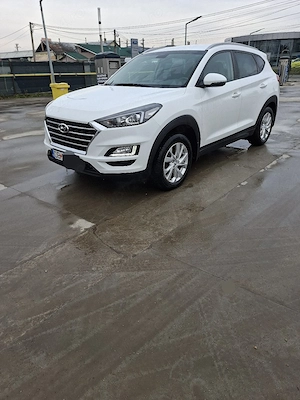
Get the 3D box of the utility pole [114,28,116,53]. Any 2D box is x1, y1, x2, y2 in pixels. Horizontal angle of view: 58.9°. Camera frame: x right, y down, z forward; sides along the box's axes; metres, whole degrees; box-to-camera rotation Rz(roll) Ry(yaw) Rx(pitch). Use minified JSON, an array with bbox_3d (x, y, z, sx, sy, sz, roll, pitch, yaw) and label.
[{"bbox_3d":[-6.283,-27.608,50.076,0.290,7.800,0.290,-4,27,-5],"label":"utility pole"}]

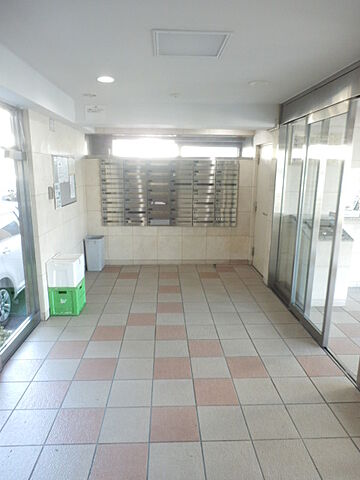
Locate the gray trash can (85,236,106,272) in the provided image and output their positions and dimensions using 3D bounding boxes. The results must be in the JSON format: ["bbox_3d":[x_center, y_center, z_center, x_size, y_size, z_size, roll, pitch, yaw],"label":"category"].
[{"bbox_3d":[-1.310,0.211,5.233,0.245,0.515,0.285,0,12,-3],"label":"gray trash can"}]

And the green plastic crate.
[{"bbox_3d":[-1.251,0.625,3.732,0.312,0.320,0.366,0,12,-3],"label":"green plastic crate"}]

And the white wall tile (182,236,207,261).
[{"bbox_3d":[0.241,0.137,5.513,0.400,0.400,0.015,0,12,-3],"label":"white wall tile"}]

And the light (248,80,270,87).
[{"bbox_3d":[0.745,-1.471,3.119,0.205,0.030,0.205,0,12,-3],"label":"light"}]

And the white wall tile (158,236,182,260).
[{"bbox_3d":[-0.161,0.136,5.495,0.400,0.400,0.015,0,12,-3],"label":"white wall tile"}]

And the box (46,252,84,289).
[{"bbox_3d":[-1.247,0.332,3.671,0.290,0.280,0.350,0,12,-3],"label":"box"}]

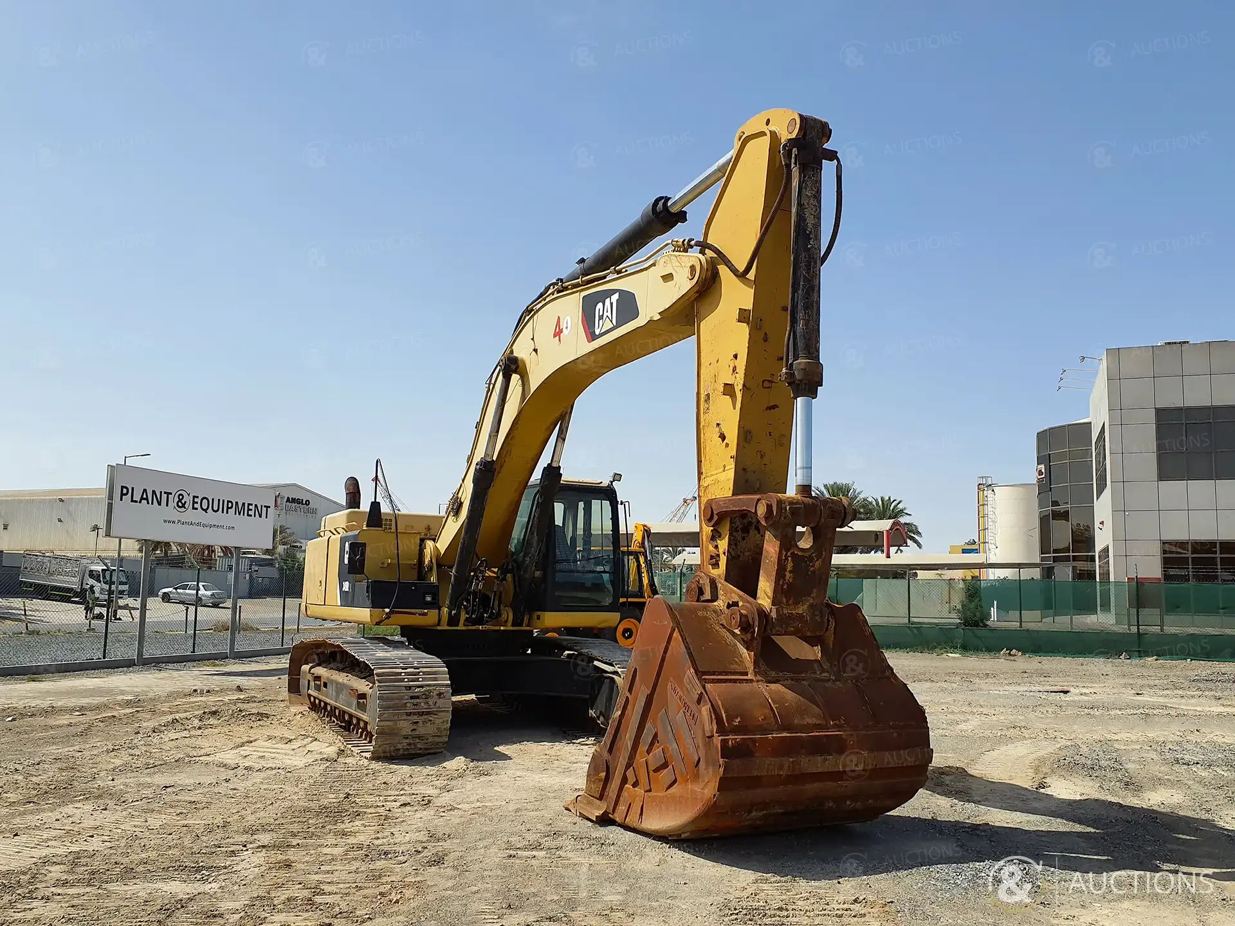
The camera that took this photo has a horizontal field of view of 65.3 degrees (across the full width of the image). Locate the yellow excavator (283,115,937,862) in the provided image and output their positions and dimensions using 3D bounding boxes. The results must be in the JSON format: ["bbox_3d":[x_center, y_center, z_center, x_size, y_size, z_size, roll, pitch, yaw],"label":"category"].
[{"bbox_3d":[-1.140,0.598,11.405,3.600,5.400,10.900,5,-8,-29],"label":"yellow excavator"}]

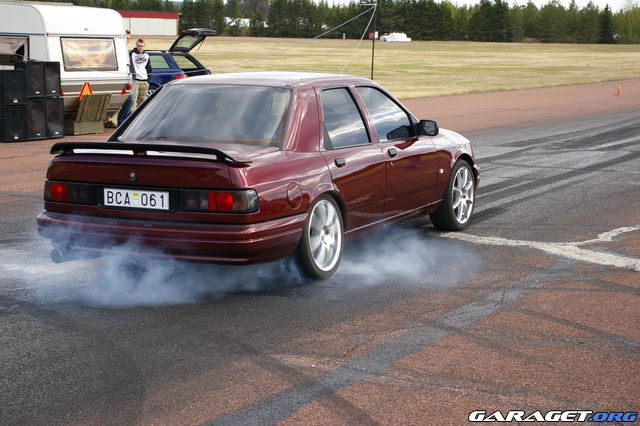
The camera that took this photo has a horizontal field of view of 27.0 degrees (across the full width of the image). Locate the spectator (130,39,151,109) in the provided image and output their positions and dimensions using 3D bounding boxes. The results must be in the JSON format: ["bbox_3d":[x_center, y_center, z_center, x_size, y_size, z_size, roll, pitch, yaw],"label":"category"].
[{"bbox_3d":[-3.442,-2.488,25.700,0.500,1.750,0.320,-1,7,-9],"label":"spectator"}]

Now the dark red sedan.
[{"bbox_3d":[-0.163,-0.410,10.200,1.730,1.360,4.450,4,8,26],"label":"dark red sedan"}]

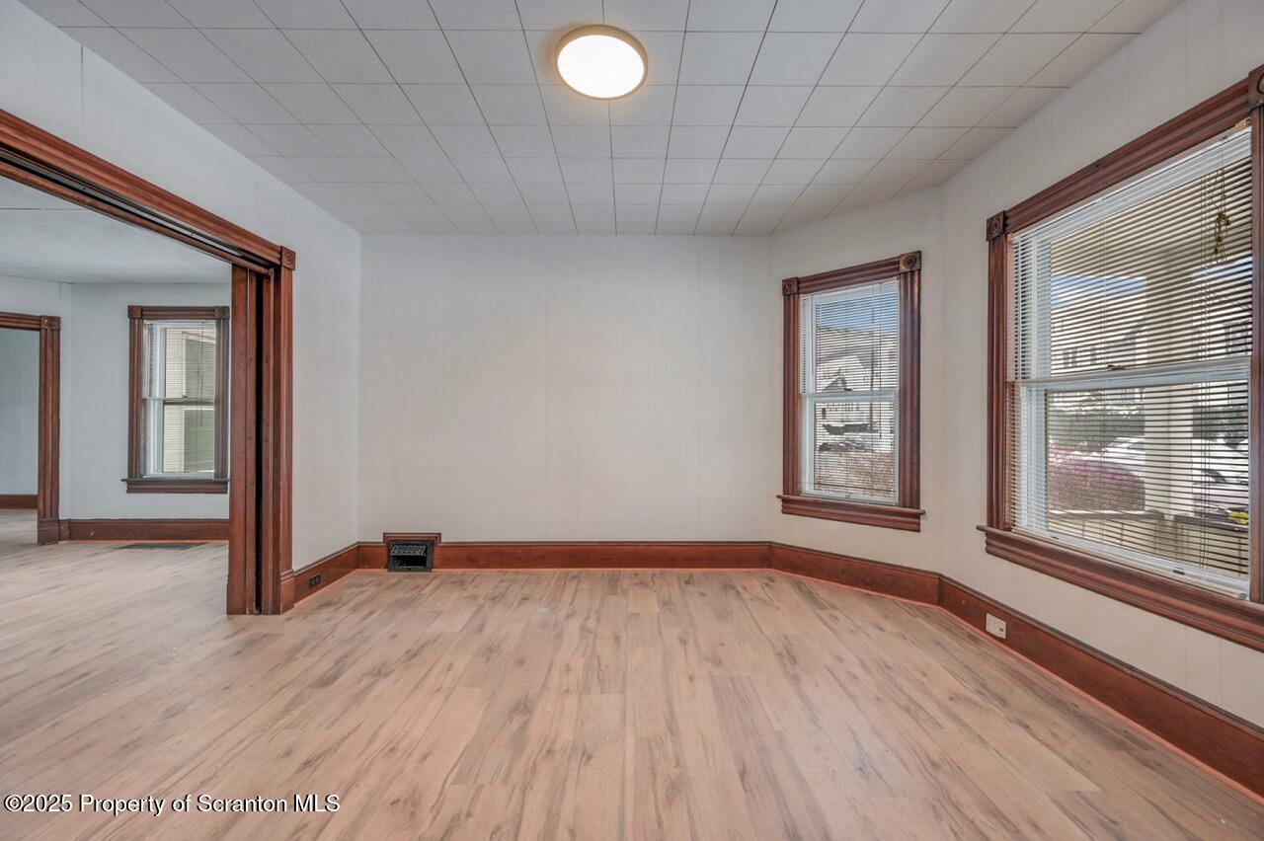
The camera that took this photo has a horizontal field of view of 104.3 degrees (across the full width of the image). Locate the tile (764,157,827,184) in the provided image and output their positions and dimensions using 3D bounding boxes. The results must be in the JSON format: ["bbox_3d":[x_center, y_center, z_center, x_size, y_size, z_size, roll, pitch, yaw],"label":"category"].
[{"bbox_3d":[0.957,-1.479,2.913,0.305,0.015,0.303,0,0,0],"label":"tile"}]

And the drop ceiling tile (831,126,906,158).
[{"bbox_3d":[1.263,-1.480,2.612,0.305,0.020,0.305,0,0,-1],"label":"drop ceiling tile"}]

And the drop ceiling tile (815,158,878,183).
[{"bbox_3d":[1.261,-1.479,2.915,0.305,0.015,0.303,0,0,0],"label":"drop ceiling tile"}]

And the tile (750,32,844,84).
[{"bbox_3d":[0.658,-1.477,2.008,0.305,0.016,0.305,0,1,-1],"label":"tile"}]

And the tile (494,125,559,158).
[{"bbox_3d":[-0.569,-1.481,2.603,0.305,0.016,0.305,0,1,-1],"label":"tile"}]

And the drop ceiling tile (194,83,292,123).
[{"bbox_3d":[-1.802,-1.490,2.306,0.305,0.016,0.305,0,0,-1],"label":"drop ceiling tile"}]

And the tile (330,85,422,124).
[{"bbox_3d":[-1.174,-1.476,2.290,0.305,0.016,0.305,0,1,-1],"label":"tile"}]

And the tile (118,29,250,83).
[{"bbox_3d":[-1.799,-1.488,2.001,0.305,0.016,0.305,0,0,-1],"label":"tile"}]

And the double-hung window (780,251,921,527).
[{"bbox_3d":[1.531,-0.185,3.523,0.120,1.822,1.010,0,0,-45],"label":"double-hung window"}]

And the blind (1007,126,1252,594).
[{"bbox_3d":[1.976,-0.196,2.035,0.120,1.525,1.030,0,0,0],"label":"blind"}]

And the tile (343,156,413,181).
[{"bbox_3d":[-1.486,-1.482,2.896,0.305,0.016,0.305,0,1,-1],"label":"tile"}]

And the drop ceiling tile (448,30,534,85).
[{"bbox_3d":[-0.560,-1.474,1.995,0.305,0.015,0.303,0,0,0],"label":"drop ceiling tile"}]

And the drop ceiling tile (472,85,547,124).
[{"bbox_3d":[-0.562,-1.475,2.297,0.305,0.015,0.303,0,0,0],"label":"drop ceiling tile"}]

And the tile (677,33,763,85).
[{"bbox_3d":[0.354,-1.474,2.003,0.305,0.015,0.303,0,0,0],"label":"tile"}]

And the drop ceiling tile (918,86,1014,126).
[{"bbox_3d":[1.571,-1.478,2.313,0.305,0.020,0.305,0,0,-1],"label":"drop ceiling tile"}]

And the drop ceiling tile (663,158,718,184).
[{"bbox_3d":[0.348,-1.495,2.936,0.305,0.016,0.305,0,0,-1],"label":"drop ceiling tile"}]

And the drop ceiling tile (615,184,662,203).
[{"bbox_3d":[0.038,-1.497,3.238,0.305,0.016,0.305,0,0,-1],"label":"drop ceiling tile"}]

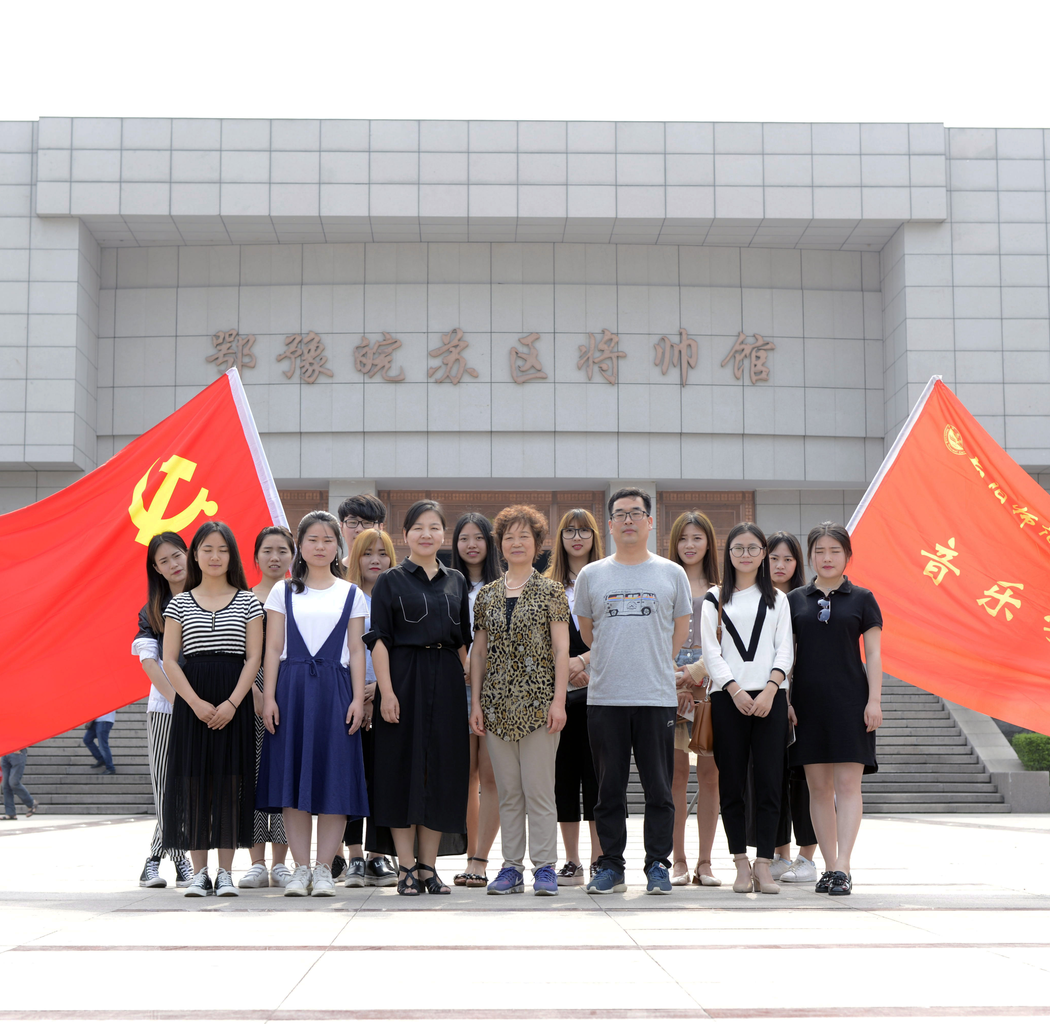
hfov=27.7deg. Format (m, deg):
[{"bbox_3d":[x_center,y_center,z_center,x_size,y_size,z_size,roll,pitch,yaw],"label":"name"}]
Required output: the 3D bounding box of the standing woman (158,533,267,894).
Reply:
[{"bbox_3d":[-1.347,0.853,9.370,0.450,1.633,0.330,1,-7,-10],"label":"standing woman"}]

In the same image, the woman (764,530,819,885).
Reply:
[{"bbox_3d":[1.246,0.931,10.294,0.430,1.686,0.320,-2,-7,15],"label":"woman"}]

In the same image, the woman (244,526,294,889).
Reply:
[{"bbox_3d":[-1.166,0.905,10.016,0.430,1.685,0.320,0,-7,-3],"label":"woman"}]

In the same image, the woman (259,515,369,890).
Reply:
[{"bbox_3d":[-0.898,0.805,9.072,0.480,1.622,0.310,0,-7,-3],"label":"woman"}]

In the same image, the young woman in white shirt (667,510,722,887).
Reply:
[{"bbox_3d":[0.773,0.838,9.713,0.420,1.695,0.300,-2,-7,10],"label":"young woman in white shirt"}]

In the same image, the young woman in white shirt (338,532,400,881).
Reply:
[{"bbox_3d":[-0.693,0.885,9.738,0.430,1.622,0.290,0,-7,-5],"label":"young woman in white shirt"}]

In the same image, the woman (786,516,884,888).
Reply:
[{"bbox_3d":[1.314,0.846,9.319,0.440,1.619,0.320,-2,-7,11],"label":"woman"}]

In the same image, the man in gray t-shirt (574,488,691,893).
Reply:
[{"bbox_3d":[0.463,0.755,9.139,0.500,1.725,0.320,-1,-7,3],"label":"man in gray t-shirt"}]

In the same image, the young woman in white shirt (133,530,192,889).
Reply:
[{"bbox_3d":[-1.643,0.893,9.723,0.440,1.611,0.310,2,-7,-18],"label":"young woman in white shirt"}]

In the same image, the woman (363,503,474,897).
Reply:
[{"bbox_3d":[-0.460,0.806,9.418,0.460,1.732,0.330,1,-7,-13],"label":"woman"}]

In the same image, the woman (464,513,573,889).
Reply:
[{"bbox_3d":[-0.021,0.816,9.411,0.450,1.709,0.320,-1,-7,3],"label":"woman"}]

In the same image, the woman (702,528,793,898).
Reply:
[{"bbox_3d":[0.950,0.829,9.133,0.410,1.571,0.300,-1,-7,6],"label":"woman"}]

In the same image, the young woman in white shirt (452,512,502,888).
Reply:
[{"bbox_3d":[-0.229,0.849,9.802,0.420,1.705,0.280,-1,-7,8],"label":"young woman in white shirt"}]

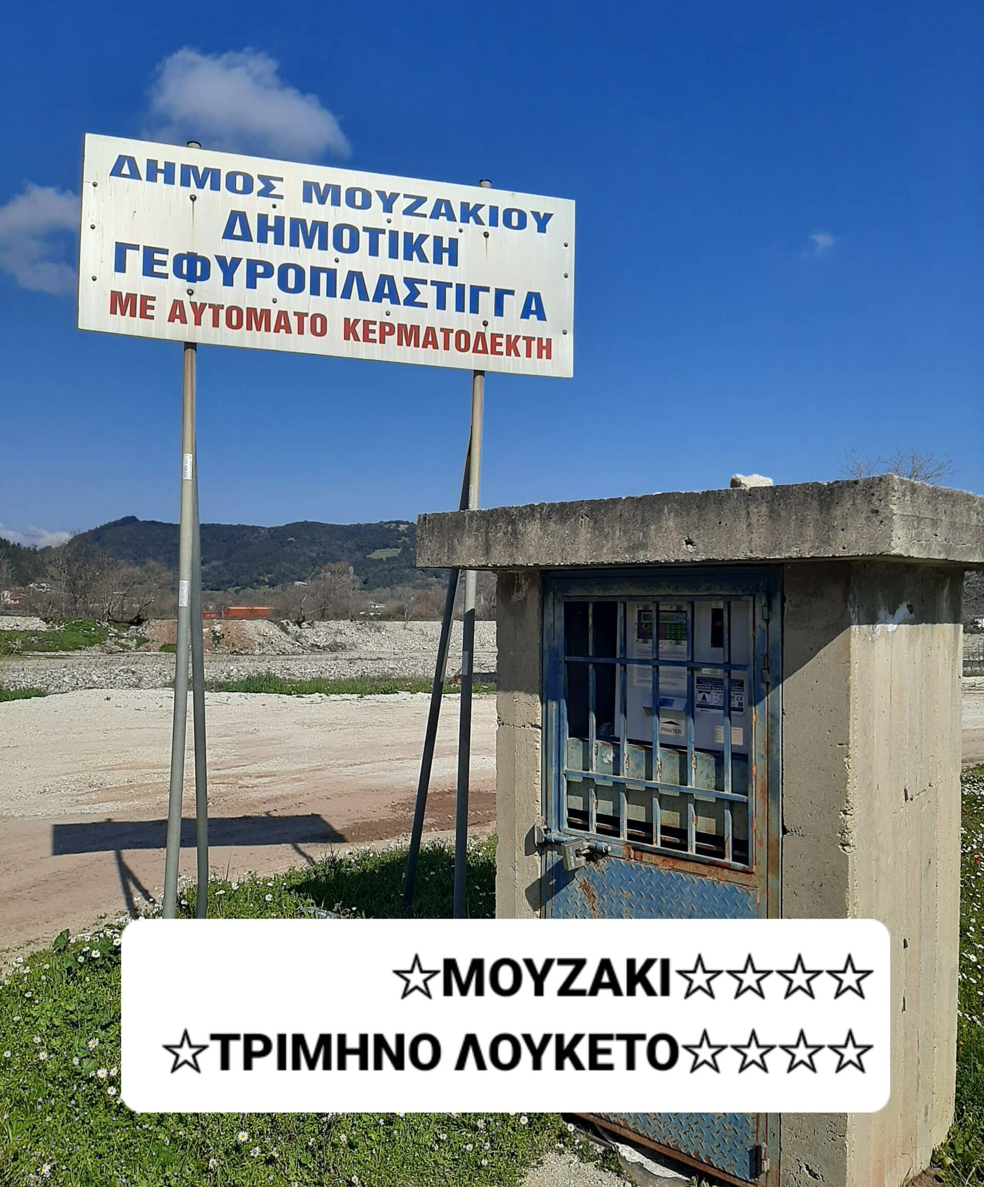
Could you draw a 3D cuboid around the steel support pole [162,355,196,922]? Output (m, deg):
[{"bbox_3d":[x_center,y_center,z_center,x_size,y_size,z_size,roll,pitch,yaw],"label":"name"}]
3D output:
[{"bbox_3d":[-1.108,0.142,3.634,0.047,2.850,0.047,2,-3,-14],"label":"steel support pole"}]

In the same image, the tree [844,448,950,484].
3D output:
[{"bbox_3d":[13.800,-1.780,35.000,4.300,6.400,4.200,0,0,0],"label":"tree"}]

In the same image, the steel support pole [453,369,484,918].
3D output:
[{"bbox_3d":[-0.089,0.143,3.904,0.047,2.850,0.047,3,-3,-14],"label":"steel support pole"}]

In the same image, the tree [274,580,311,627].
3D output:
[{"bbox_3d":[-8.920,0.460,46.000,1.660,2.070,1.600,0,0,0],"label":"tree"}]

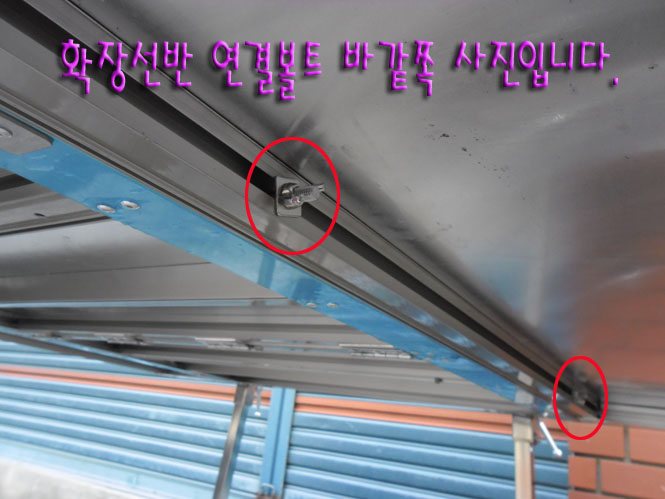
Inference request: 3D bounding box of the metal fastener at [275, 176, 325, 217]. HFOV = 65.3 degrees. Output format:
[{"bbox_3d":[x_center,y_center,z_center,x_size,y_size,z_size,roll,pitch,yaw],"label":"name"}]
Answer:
[{"bbox_3d":[-0.017,-0.030,0.286,0.020,0.022,0.024,-5,0,33],"label":"metal fastener"}]

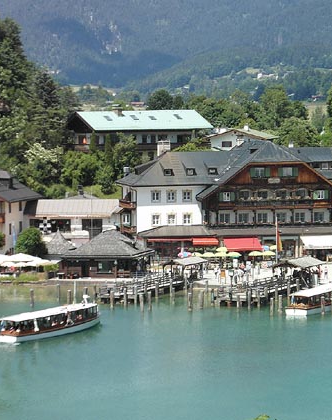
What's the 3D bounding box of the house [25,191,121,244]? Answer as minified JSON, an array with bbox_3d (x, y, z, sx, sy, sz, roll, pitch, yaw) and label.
[{"bbox_3d":[-14.460,1.940,328.350,14.000,8.500,11.000,0,5,6],"label":"house"}]

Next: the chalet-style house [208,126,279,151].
[{"bbox_3d":[12.590,-9.380,345.470,10.500,7.600,11.000,0,5,11],"label":"chalet-style house"}]

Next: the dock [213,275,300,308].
[{"bbox_3d":[12.550,10.600,281.940,5.000,2.600,17.000,2,6,29],"label":"dock"}]

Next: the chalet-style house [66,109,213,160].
[{"bbox_3d":[-4.380,-11.080,347.310,21.000,10.000,15.000,-2,5,-20],"label":"chalet-style house"}]

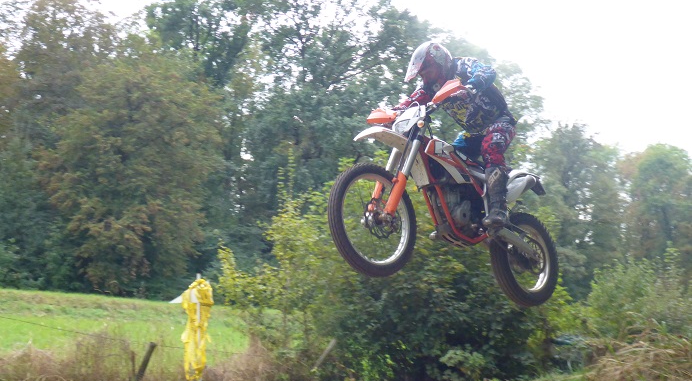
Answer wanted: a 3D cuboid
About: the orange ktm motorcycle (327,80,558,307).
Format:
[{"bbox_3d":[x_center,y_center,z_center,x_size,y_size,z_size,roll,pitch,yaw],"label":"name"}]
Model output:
[{"bbox_3d":[0.726,0.054,5.421,2.102,1.245,0.830,16,-22,-37],"label":"orange ktm motorcycle"}]

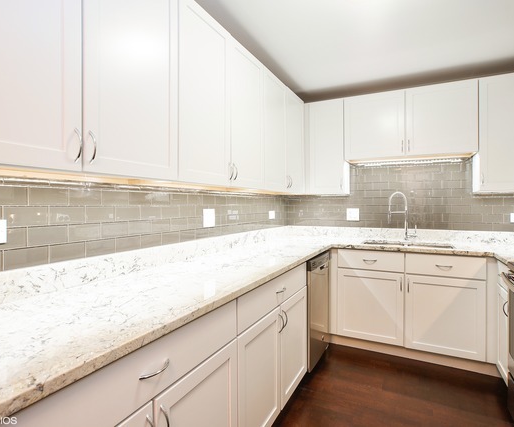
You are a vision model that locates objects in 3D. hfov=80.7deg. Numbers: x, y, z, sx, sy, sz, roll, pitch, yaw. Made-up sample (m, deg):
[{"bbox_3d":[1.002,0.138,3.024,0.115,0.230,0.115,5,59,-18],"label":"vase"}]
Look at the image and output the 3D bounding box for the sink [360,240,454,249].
[{"bbox_3d":[1.320,0.369,2.662,0.735,0.200,0.395,1,2,27],"label":"sink"}]

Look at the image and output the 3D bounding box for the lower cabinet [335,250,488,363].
[{"bbox_3d":[1.327,0.688,2.704,1.079,0.781,0.627,1,2,27],"label":"lower cabinet"}]

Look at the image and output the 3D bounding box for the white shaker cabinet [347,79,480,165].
[{"bbox_3d":[1.387,-0.800,2.811,1.065,0.588,0.317,1,2,27],"label":"white shaker cabinet"}]

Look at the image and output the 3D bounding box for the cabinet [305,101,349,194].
[{"bbox_3d":[0.738,-0.646,3.142,0.389,0.910,0.317,1,2,27],"label":"cabinet"}]

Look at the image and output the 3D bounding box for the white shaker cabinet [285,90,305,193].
[{"bbox_3d":[0.221,-0.639,2.909,0.324,0.910,0.525,1,2,27],"label":"white shaker cabinet"}]

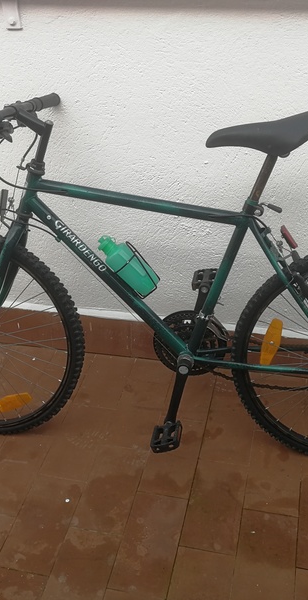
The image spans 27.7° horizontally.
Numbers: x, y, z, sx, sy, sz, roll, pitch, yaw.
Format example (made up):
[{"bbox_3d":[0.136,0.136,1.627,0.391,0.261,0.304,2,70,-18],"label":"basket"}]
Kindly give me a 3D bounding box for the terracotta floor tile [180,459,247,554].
[{"bbox_3d":[0.165,0.544,1.651,0.140,0.012,0.280,6,35,12],"label":"terracotta floor tile"}]

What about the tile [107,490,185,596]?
[{"bbox_3d":[-0.007,0.609,1.567,0.140,0.012,0.280,6,35,12],"label":"tile"}]

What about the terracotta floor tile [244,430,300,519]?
[{"bbox_3d":[0.335,0.478,1.734,0.140,0.012,0.280,6,35,12],"label":"terracotta floor tile"}]

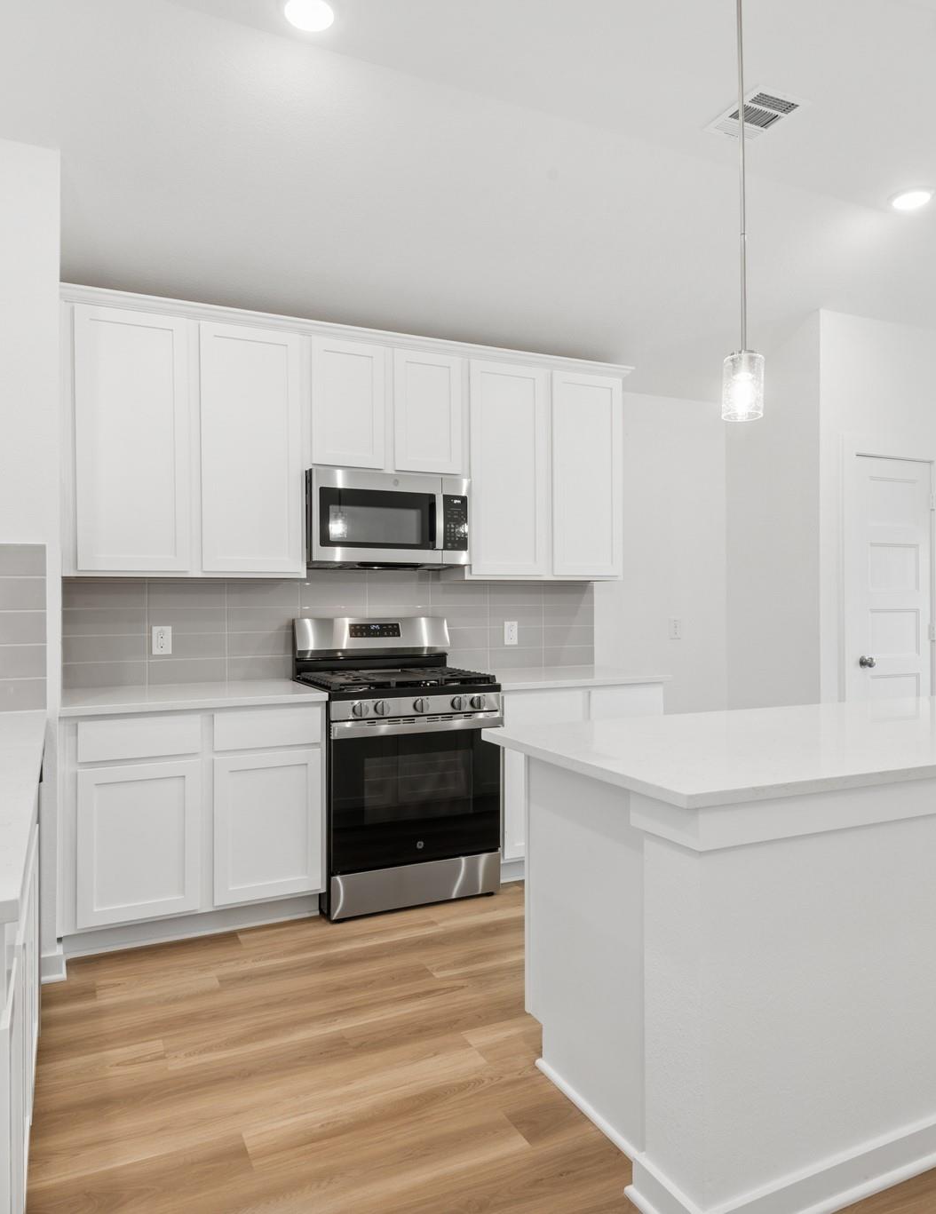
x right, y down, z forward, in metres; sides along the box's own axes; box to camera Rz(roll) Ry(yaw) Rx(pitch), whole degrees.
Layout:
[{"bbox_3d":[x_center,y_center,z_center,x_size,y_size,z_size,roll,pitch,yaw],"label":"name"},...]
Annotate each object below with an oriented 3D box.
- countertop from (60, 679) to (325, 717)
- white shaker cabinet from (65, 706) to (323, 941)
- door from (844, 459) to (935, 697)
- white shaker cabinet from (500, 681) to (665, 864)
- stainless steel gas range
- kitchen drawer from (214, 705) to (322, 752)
[{"bbox_3d":[-1.115,0.364,3.290,0.953,0.033,0.655,0,0,-26],"label":"countertop"},{"bbox_3d":[-1.120,0.788,3.298,0.948,0.813,0.625,0,0,-26],"label":"white shaker cabinet"},{"bbox_3d":[2.334,0.220,4.422,0.629,2.035,0.045,0,0,-26],"label":"door"},{"bbox_3d":[0.422,0.785,4.040,0.918,0.813,0.625,0,0,-26],"label":"white shaker cabinet"},{"bbox_3d":[-0.323,0.653,3.640,0.763,1.200,0.690,0,0,-26],"label":"stainless steel gas range"},{"bbox_3d":[-0.874,0.473,3.348,0.408,0.145,0.500,0,0,-26],"label":"kitchen drawer"}]

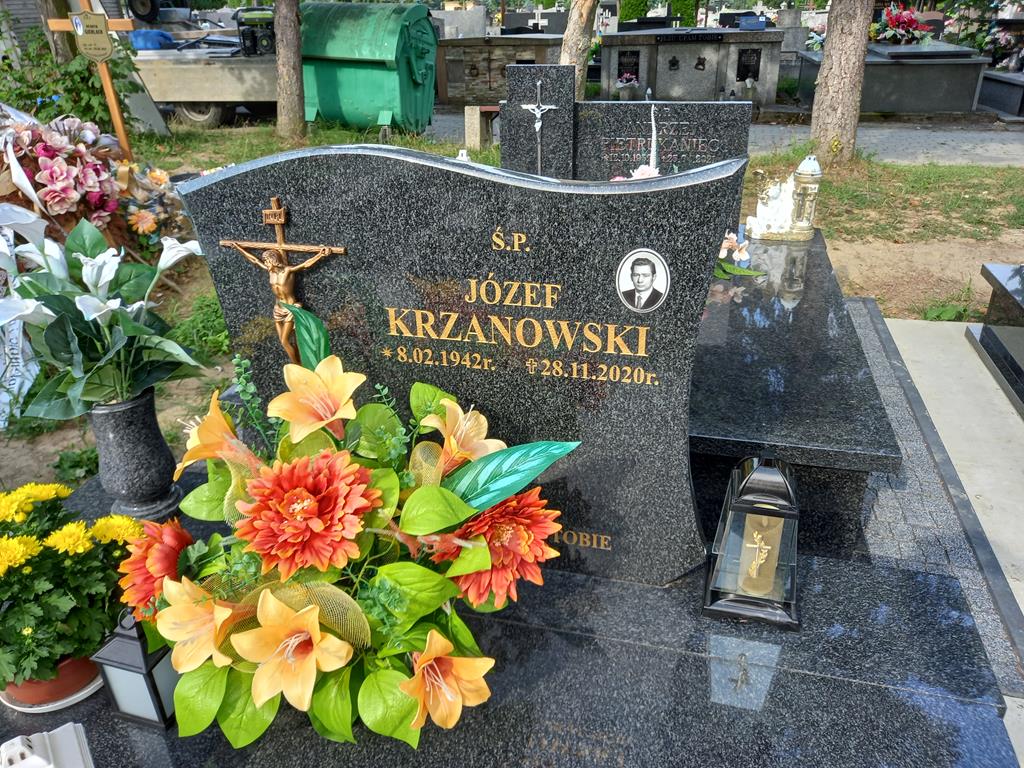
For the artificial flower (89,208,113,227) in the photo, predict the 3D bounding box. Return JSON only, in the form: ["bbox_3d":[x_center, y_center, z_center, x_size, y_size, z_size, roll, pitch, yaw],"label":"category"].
[{"bbox_3d":[-1.658,-0.671,2.980,0.095,0.075,0.070,-25,36,-38],"label":"artificial flower"}]

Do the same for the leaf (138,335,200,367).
[{"bbox_3d":[-0.695,-0.068,1.500,0.130,0.055,0.070,-15,31,-23],"label":"leaf"}]

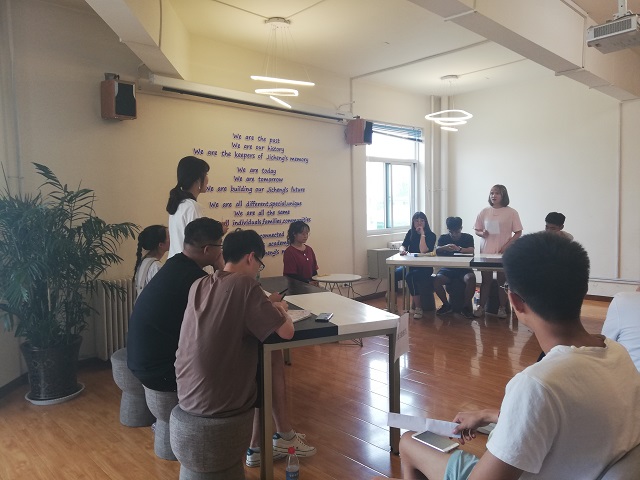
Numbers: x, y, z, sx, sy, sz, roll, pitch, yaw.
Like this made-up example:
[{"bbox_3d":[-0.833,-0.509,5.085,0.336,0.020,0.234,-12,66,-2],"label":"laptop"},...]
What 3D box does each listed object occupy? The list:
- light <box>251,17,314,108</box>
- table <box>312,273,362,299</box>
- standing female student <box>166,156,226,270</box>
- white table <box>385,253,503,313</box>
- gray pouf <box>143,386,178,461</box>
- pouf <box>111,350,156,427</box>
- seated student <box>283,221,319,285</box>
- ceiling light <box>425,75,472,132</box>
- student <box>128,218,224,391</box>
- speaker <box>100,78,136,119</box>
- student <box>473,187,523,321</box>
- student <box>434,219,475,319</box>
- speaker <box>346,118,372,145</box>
[{"bbox_3d":[-0.381,-1.751,4.810,0.640,0.860,0.640,-1,3,0],"label":"light"},{"bbox_3d":[0.182,0.709,4.948,0.510,0.637,0.510,-4,4,-43],"label":"table"},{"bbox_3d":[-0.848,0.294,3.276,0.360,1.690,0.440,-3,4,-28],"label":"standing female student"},{"bbox_3d":[1.753,0.591,5.630,1.800,0.750,0.800,1,4,20],"label":"white table"},{"bbox_3d":[-0.810,0.998,2.780,0.400,0.400,0.400,-2,4,-24],"label":"gray pouf"},{"bbox_3d":[-1.141,0.936,3.125,0.385,0.440,0.385,-4,4,-43],"label":"pouf"},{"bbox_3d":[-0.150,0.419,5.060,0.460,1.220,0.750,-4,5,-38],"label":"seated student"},{"bbox_3d":[1.877,-1.954,6.939,0.670,0.770,0.670,-1,3,0],"label":"ceiling light"},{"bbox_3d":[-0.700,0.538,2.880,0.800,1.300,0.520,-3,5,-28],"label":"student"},{"bbox_3d":[-1.802,-1.255,4.311,0.230,0.325,0.205,9,9,38],"label":"speaker"},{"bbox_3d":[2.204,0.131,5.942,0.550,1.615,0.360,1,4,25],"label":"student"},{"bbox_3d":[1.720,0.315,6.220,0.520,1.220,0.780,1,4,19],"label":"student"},{"bbox_3d":[0.562,-1.500,6.670,0.280,0.320,0.220,2,5,38],"label":"speaker"}]

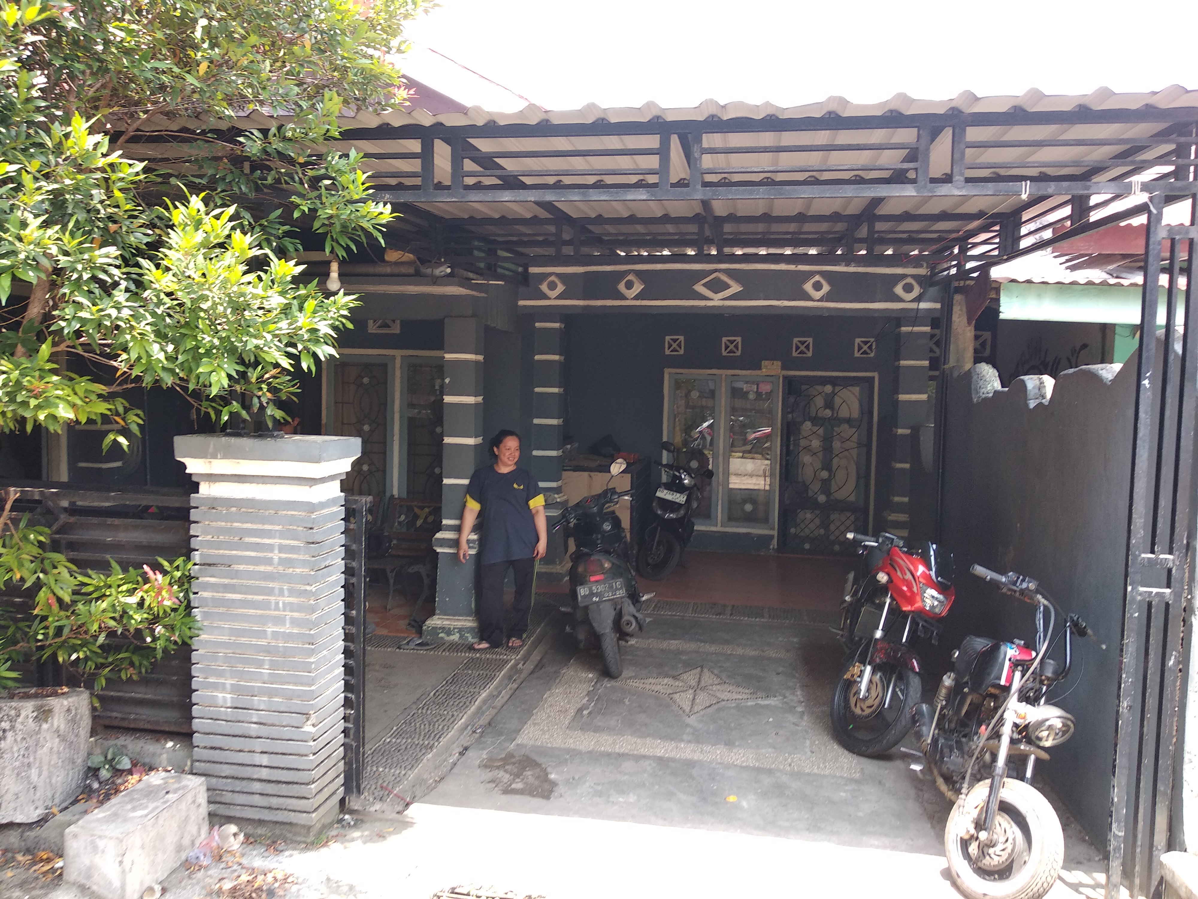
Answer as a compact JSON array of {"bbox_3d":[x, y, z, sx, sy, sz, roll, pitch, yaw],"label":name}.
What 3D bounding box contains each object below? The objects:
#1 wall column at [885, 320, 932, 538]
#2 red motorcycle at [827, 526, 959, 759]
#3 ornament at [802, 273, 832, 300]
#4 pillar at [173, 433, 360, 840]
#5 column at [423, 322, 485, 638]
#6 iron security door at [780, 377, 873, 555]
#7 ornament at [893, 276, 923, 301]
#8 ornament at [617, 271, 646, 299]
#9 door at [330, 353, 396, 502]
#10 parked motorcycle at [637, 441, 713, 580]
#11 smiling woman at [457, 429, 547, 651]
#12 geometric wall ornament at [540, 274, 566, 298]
[{"bbox_3d":[2.649,0.076,7.753,0.300,2.340,0.290,2,4,10],"label":"wall column"},{"bbox_3d":[1.615,0.926,4.965,0.720,1.080,1.980,2,3,14],"label":"red motorcycle"},{"bbox_3d":[1.843,-1.376,7.627,0.249,0.228,0.050,2,4,10],"label":"ornament"},{"bbox_3d":[-1.372,0.756,3.762,0.610,1.620,0.380,2,4,8],"label":"pillar"},{"bbox_3d":[-0.946,0.193,6.200,0.365,2.200,0.365,2,3,8],"label":"column"},{"bbox_3d":[2.444,0.193,9.730,0.970,1.940,0.080,2,4,10],"label":"iron security door"},{"bbox_3d":[2.575,-1.341,7.498,0.243,0.209,0.050,2,4,10],"label":"ornament"},{"bbox_3d":[0.277,-1.402,7.709,0.237,0.229,0.040,2,3,8],"label":"ornament"},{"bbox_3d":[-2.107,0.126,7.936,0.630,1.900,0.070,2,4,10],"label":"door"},{"bbox_3d":[0.789,0.572,8.910,0.700,1.200,1.880,2,3,10],"label":"parked motorcycle"},{"bbox_3d":[-0.667,0.603,6.262,0.590,1.480,0.320,1,4,-12],"label":"smiling woman"},{"bbox_3d":[-0.400,-1.410,7.811,0.235,0.219,0.040,2,3,8],"label":"geometric wall ornament"}]

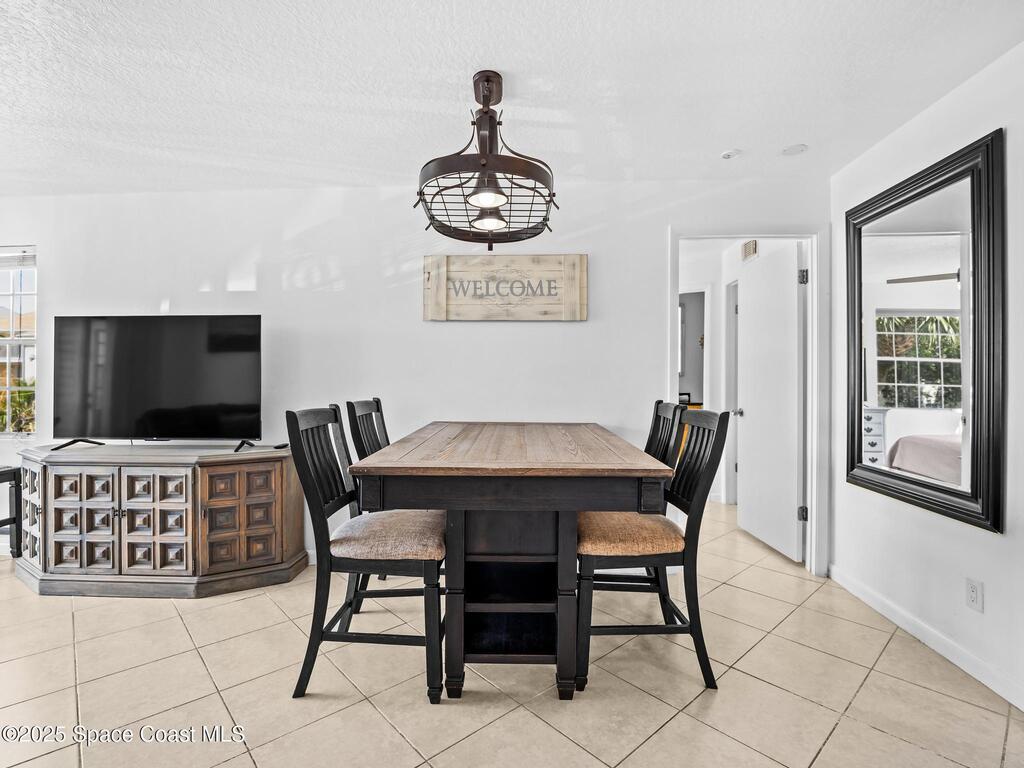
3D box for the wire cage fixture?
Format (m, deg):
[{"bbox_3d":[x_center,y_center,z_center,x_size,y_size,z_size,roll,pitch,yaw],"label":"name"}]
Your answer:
[{"bbox_3d":[-0.102,-0.935,1.940,0.553,0.603,0.824,0,1,-1],"label":"wire cage fixture"}]

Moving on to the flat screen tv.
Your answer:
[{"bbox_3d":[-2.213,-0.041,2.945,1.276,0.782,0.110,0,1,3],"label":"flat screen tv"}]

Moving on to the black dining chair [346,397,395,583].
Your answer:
[{"bbox_3d":[-0.550,0.643,2.669,0.623,1.095,0.472,0,1,2],"label":"black dining chair"}]

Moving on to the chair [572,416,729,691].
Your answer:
[{"bbox_3d":[0.533,0.640,2.059,0.585,1.063,0.494,0,1,3],"label":"chair"}]

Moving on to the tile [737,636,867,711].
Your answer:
[{"bbox_3d":[1.196,1.180,1.954,0.397,0.015,0.397,0,1,-43],"label":"tile"}]

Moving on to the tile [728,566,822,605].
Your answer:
[{"bbox_3d":[1.573,1.200,2.832,0.406,0.010,0.406,0,1,-43],"label":"tile"}]

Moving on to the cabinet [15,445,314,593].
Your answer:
[{"bbox_3d":[-2.133,0.782,2.822,1.694,0.751,0.514,0,1,3],"label":"cabinet"}]

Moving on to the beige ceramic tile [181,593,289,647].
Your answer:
[{"bbox_3d":[-1.406,1.195,2.408,0.406,0.010,0.406,0,1,-43],"label":"beige ceramic tile"}]

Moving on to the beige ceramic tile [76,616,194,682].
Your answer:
[{"bbox_3d":[-1.713,1.197,2.153,0.406,0.010,0.406,0,1,-43],"label":"beige ceramic tile"}]

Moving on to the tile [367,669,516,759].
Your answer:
[{"bbox_3d":[-0.255,1.178,1.745,0.397,0.015,0.397,0,1,-42],"label":"tile"}]

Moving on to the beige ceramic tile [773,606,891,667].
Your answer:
[{"bbox_3d":[1.502,1.178,2.222,0.397,0.015,0.397,0,1,-43],"label":"beige ceramic tile"}]

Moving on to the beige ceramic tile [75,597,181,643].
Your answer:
[{"bbox_3d":[-1.955,1.166,2.392,0.397,0.015,0.397,0,1,-41],"label":"beige ceramic tile"}]

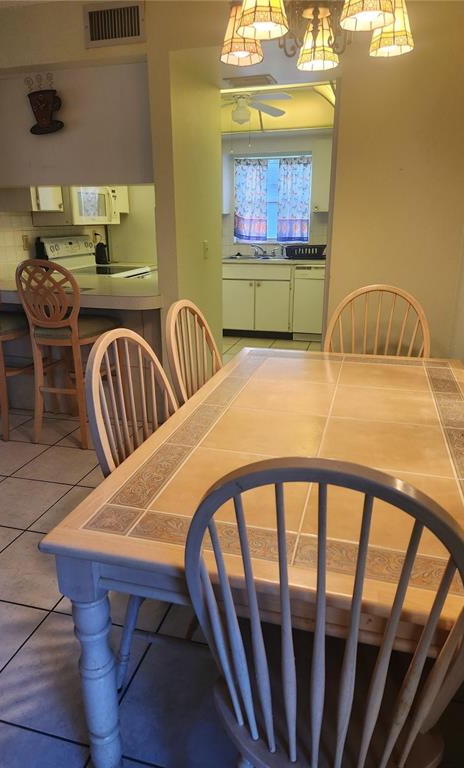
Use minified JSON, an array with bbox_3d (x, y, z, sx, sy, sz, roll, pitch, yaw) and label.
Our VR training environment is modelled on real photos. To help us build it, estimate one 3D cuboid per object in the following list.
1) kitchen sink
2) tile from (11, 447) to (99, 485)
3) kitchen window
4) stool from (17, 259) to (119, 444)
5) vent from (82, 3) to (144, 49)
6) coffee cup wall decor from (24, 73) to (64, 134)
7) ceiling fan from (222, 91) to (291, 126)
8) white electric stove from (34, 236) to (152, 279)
[{"bbox_3d":[0.291,-1.358,5.871,0.800,0.180,0.540,5,19,15],"label":"kitchen sink"},{"bbox_3d":[-0.977,0.471,2.949,0.405,0.010,0.405,5,19,15],"label":"tile"},{"bbox_3d":[0.472,-2.123,5.923,0.940,0.970,0.100,5,19,15],"label":"kitchen window"},{"bbox_3d":[-1.008,-0.219,3.220,0.430,1.130,0.490,5,19,15],"label":"stool"},{"bbox_3d":[-0.618,-1.875,2.658,0.350,0.197,0.030,5,19,15],"label":"vent"},{"bbox_3d":[-1.104,-1.650,3.011,0.260,0.325,0.030,5,19,15],"label":"coffee cup wall decor"},{"bbox_3d":[0.076,-2.418,4.373,1.030,0.400,1.030,5,19,15],"label":"ceiling fan"},{"bbox_3d":[-1.155,-0.693,4.570,0.690,1.180,0.765,5,19,15],"label":"white electric stove"}]

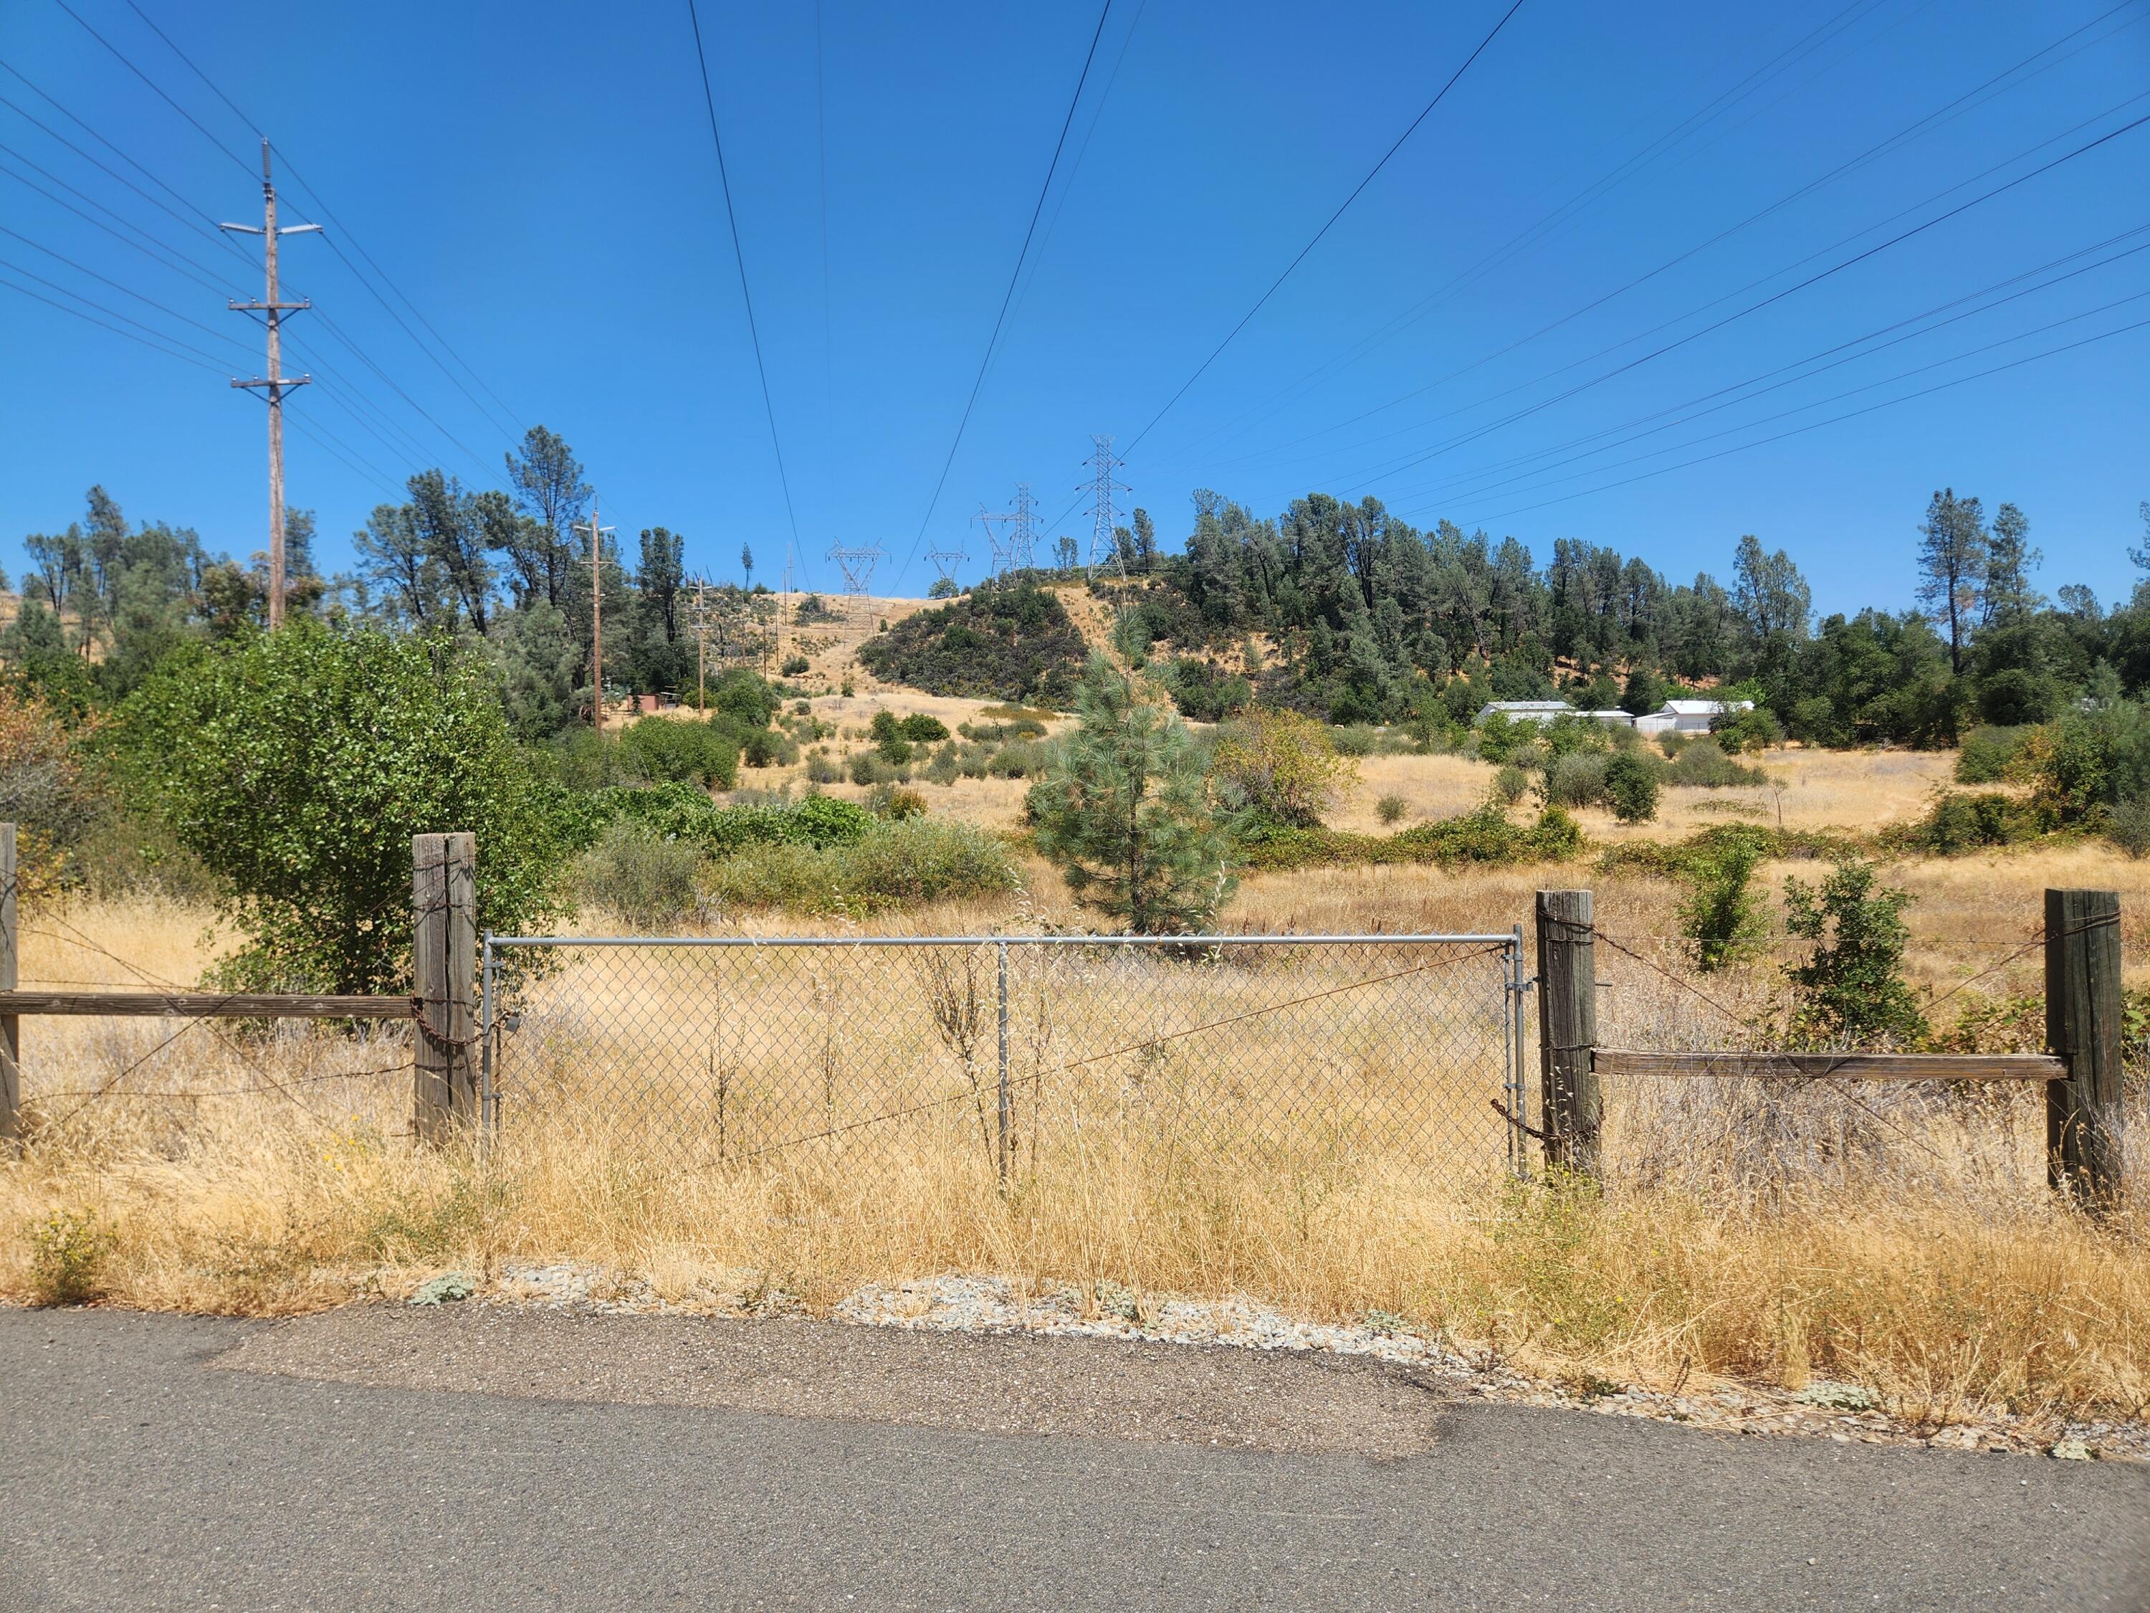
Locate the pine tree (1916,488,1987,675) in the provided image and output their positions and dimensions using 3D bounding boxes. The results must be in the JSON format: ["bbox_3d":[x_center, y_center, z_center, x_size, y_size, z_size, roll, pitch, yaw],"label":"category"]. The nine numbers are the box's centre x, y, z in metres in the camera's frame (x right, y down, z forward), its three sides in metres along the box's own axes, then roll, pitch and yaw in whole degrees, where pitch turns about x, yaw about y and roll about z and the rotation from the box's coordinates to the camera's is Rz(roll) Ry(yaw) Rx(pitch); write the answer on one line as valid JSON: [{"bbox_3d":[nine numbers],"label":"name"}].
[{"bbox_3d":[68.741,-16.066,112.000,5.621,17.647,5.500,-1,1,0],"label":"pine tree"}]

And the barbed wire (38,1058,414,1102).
[{"bbox_3d":[-3.510,1.127,5.850,1.840,0.188,0.050,-1,1,12],"label":"barbed wire"}]

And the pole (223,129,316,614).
[{"bbox_3d":[-25.212,-11.164,45.000,2.850,19.735,0.450,0,1,10],"label":"pole"}]

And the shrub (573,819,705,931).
[{"bbox_3d":[-4.668,0.729,15.300,1.348,1.171,1.400,-1,1,0],"label":"shrub"}]

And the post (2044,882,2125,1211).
[{"bbox_3d":[4.102,1.033,5.800,0.195,1.378,0.175,0,1,14],"label":"post"}]

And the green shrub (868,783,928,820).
[{"bbox_3d":[-5.458,-0.116,44.000,1.750,1.164,1.600,-1,1,0],"label":"green shrub"}]

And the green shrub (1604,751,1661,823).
[{"bbox_3d":[14.811,-0.491,38.000,1.510,1.910,1.500,-1,1,0],"label":"green shrub"}]

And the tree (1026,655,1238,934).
[{"bbox_3d":[0.689,-0.267,17.500,2.500,3.724,2.500,-1,1,0],"label":"tree"}]

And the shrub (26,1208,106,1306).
[{"bbox_3d":[-3.142,1.405,4.450,0.235,0.293,0.220,-1,1,0],"label":"shrub"}]

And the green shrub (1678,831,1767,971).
[{"bbox_3d":[5.991,0.916,13.200,0.780,1.350,0.720,-1,1,0],"label":"green shrub"}]

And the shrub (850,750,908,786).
[{"bbox_3d":[-8.013,-1.534,58.000,2.200,1.500,2.000,-1,1,0],"label":"shrub"}]

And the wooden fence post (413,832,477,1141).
[{"bbox_3d":[-2.627,0.822,5.950,0.215,1.413,0.195,-1,1,-10],"label":"wooden fence post"}]

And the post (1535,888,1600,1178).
[{"bbox_3d":[2.053,1.018,5.950,0.190,1.329,0.185,0,1,6],"label":"post"}]

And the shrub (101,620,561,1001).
[{"bbox_3d":[-5.138,0.094,10.000,3.093,2.620,2.900,-1,1,0],"label":"shrub"}]

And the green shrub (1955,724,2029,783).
[{"bbox_3d":[34.025,-1.932,53.000,2.784,2.165,2.600,-1,1,0],"label":"green shrub"}]

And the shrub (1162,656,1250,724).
[{"bbox_3d":[11.611,-10.141,125.000,7.724,5.684,7.000,-1,1,0],"label":"shrub"}]

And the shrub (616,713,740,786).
[{"bbox_3d":[-15.539,-2.107,56.000,4.400,2.963,4.000,-1,1,0],"label":"shrub"}]

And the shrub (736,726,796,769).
[{"bbox_3d":[-12.548,-2.387,58.000,2.374,1.696,2.100,-1,1,0],"label":"shrub"}]

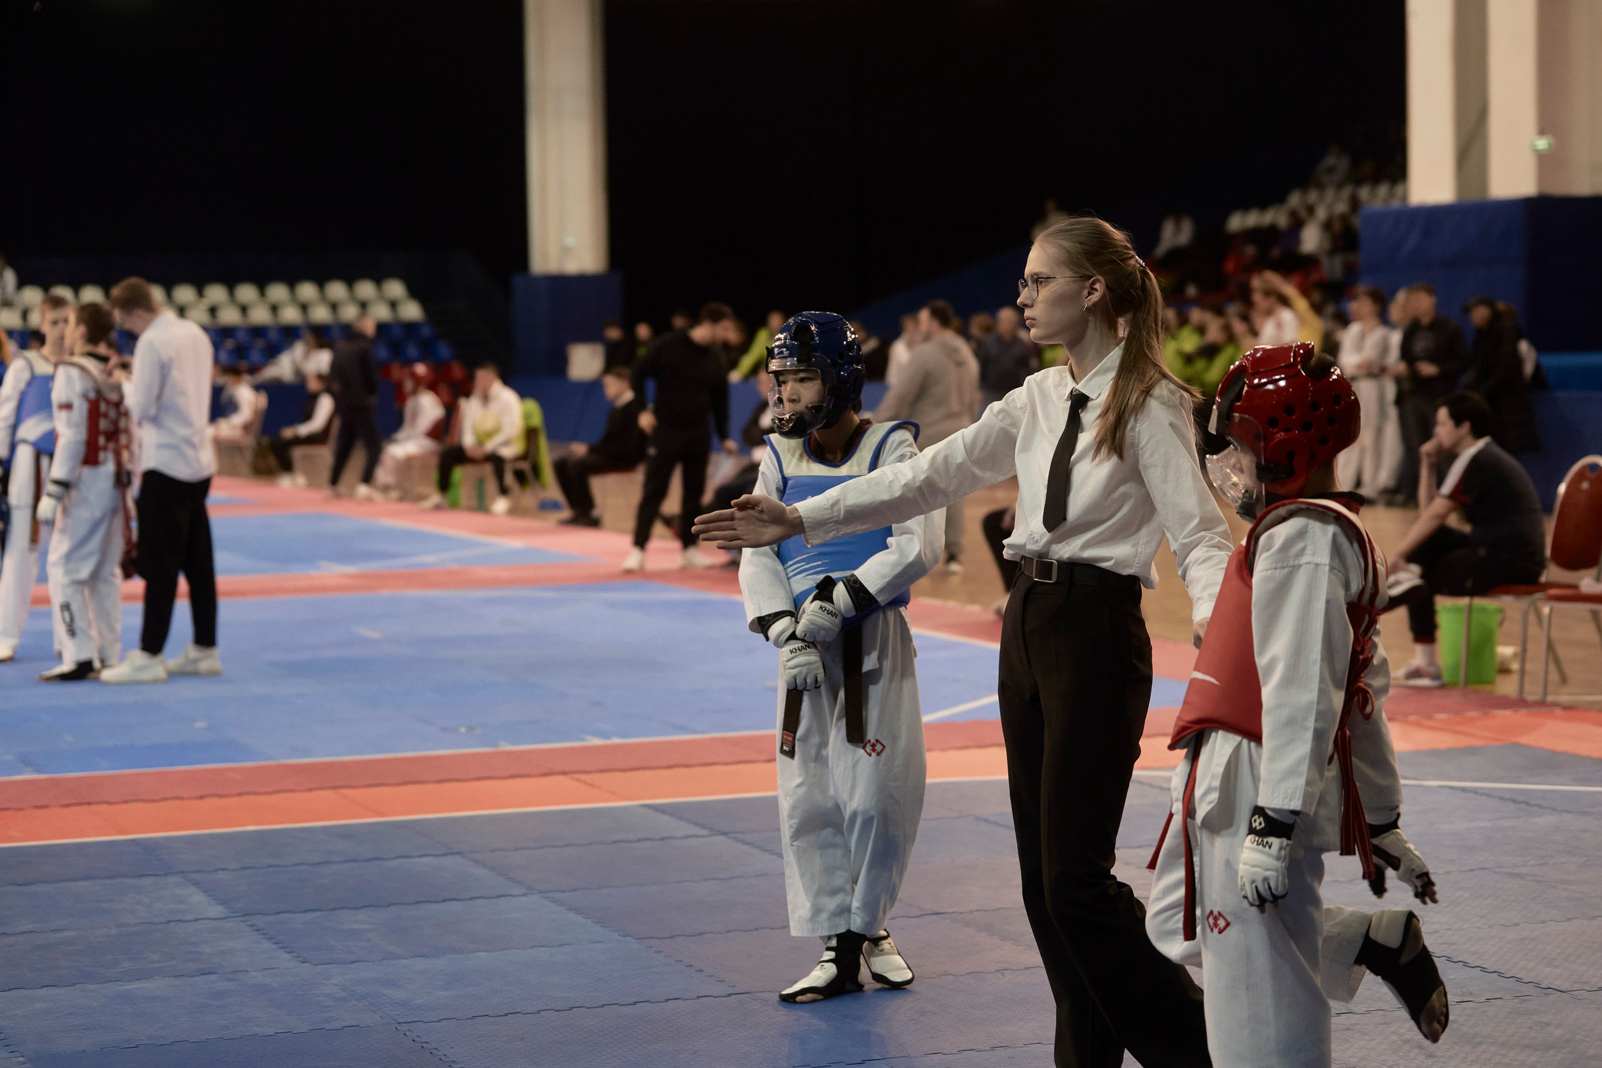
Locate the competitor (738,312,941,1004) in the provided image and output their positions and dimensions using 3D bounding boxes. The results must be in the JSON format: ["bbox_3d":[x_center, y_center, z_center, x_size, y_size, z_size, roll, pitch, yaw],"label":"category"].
[{"bbox_3d":[0.091,0.256,6.970,0.460,1.510,0.360,0,4,12],"label":"competitor"}]

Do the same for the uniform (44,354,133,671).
[{"bbox_3d":[-3.121,-0.099,13.650,0.340,1.376,0.440,2,4,31],"label":"uniform"}]

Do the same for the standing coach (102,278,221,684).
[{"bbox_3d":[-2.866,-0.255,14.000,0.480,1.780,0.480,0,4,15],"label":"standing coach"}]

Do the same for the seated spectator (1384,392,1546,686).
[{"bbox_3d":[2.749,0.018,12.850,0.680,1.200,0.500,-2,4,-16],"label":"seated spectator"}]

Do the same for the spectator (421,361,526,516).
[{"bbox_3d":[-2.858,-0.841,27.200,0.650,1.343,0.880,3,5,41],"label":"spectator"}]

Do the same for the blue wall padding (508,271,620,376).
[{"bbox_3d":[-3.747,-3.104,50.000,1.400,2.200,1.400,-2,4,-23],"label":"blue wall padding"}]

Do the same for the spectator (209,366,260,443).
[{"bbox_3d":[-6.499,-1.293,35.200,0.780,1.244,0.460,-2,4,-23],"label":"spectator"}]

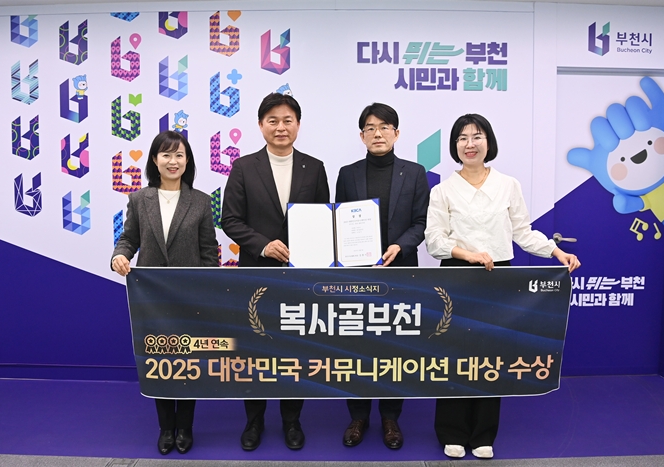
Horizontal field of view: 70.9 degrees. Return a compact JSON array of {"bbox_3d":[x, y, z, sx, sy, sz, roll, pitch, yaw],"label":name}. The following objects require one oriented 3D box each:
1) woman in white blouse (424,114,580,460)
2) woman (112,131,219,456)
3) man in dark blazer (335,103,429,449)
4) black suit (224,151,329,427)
[{"bbox_3d":[0.797,0.233,2.276,0.680,1.631,0.426,1,3,10],"label":"woman in white blouse"},{"bbox_3d":[-0.796,0.259,2.329,0.467,1.550,0.386,0,3,-11],"label":"woman"},{"bbox_3d":[0.253,0.185,2.386,0.477,1.708,0.416,1,3,3],"label":"man in dark blazer"},{"bbox_3d":[-0.296,0.268,2.400,0.528,1.433,0.406,0,3,-4],"label":"black suit"}]

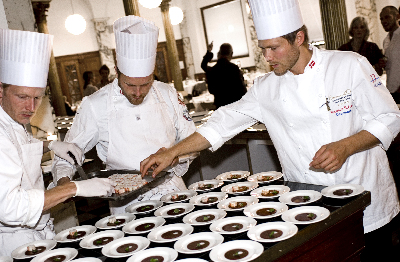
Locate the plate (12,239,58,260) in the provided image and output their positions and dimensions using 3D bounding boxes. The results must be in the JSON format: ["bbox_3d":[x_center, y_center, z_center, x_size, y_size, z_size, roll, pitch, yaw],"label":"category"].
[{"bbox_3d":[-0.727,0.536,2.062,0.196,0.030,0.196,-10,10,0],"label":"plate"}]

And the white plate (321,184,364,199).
[{"bbox_3d":[0.645,0.283,2.109,0.195,0.027,0.195,-9,10,2],"label":"white plate"}]

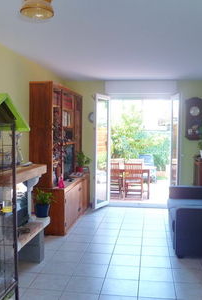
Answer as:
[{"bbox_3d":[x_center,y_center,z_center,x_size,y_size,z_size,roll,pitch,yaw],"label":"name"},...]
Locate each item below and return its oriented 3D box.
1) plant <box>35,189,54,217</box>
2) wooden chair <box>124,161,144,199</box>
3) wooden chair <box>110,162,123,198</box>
[{"bbox_3d":[-0.682,0.648,3.918,0.205,0.330,0.205,0,2,9],"label":"plant"},{"bbox_3d":[0.797,0.739,7.803,0.460,0.870,0.520,0,2,9],"label":"wooden chair"},{"bbox_3d":[0.296,0.736,7.899,0.460,0.870,0.520,0,2,9],"label":"wooden chair"}]

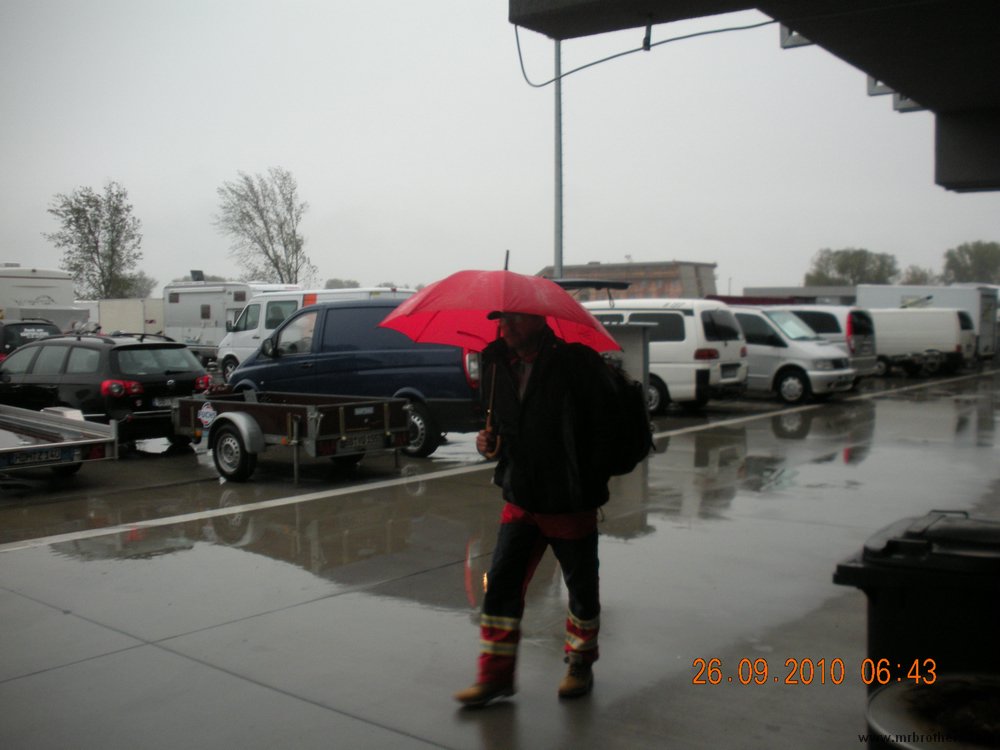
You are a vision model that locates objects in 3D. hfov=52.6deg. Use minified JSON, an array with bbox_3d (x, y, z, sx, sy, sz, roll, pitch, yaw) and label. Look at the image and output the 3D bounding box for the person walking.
[{"bbox_3d":[0.153,0.584,4.472,0.550,1.740,0.560,-2,4,-33],"label":"person walking"}]

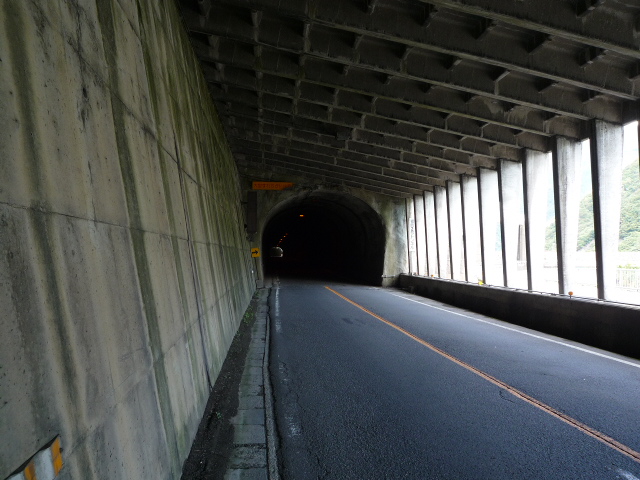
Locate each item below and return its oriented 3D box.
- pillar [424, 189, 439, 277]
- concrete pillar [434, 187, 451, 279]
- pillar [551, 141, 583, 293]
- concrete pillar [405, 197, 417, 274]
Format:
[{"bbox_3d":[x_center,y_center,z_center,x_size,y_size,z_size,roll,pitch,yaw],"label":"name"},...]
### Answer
[{"bbox_3d":[4.482,-0.255,20.811,0.540,3.471,0.212,0,-2,-6],"label":"pillar"},{"bbox_3d":[4.614,-0.296,19.449,0.540,3.471,0.212,0,-2,-6],"label":"concrete pillar"},{"bbox_3d":[5.406,-0.537,11.282,0.540,3.471,0.212,0,-2,-6],"label":"pillar"},{"bbox_3d":[4.218,-0.175,23.533,0.540,3.471,0.212,0,-2,-6],"label":"concrete pillar"}]

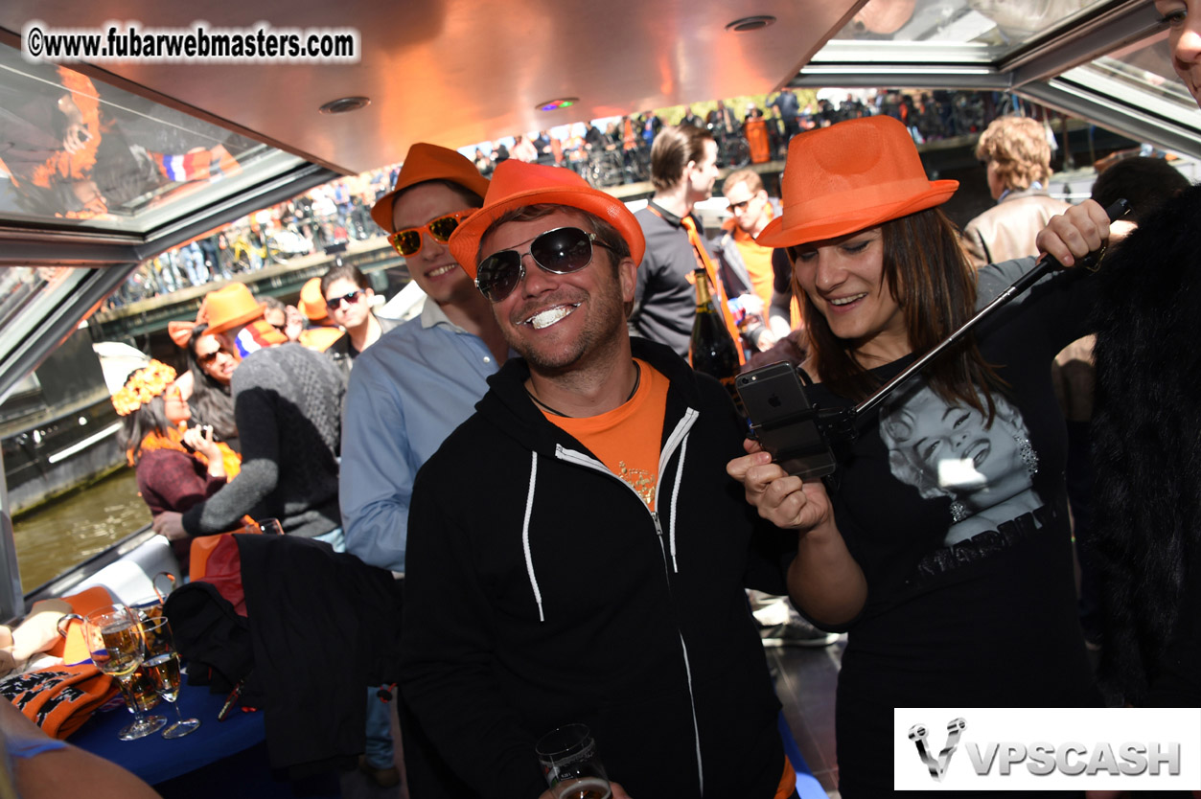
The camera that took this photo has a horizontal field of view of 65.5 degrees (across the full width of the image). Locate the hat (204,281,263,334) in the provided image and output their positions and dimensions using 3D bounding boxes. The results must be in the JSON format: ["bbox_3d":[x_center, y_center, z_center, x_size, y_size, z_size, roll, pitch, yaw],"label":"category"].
[{"bbox_3d":[-1.373,-0.336,3.500,0.275,0.135,0.235,-25,7,-29],"label":"hat"}]

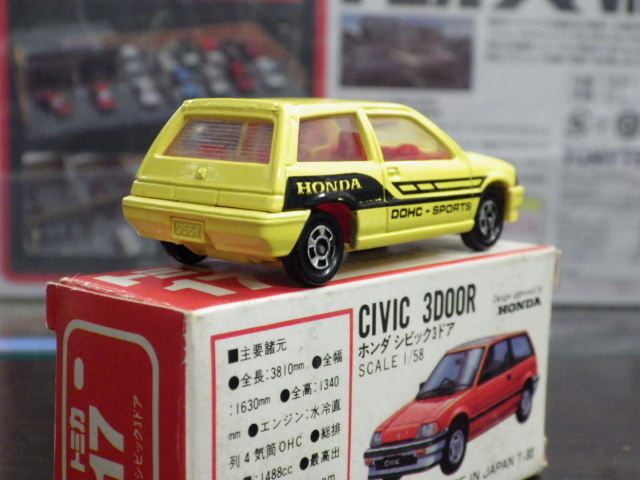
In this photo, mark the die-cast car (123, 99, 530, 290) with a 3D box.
[{"bbox_3d":[0.004,-0.009,0.168,0.028,0.024,0.067,8,11,39],"label":"die-cast car"}]

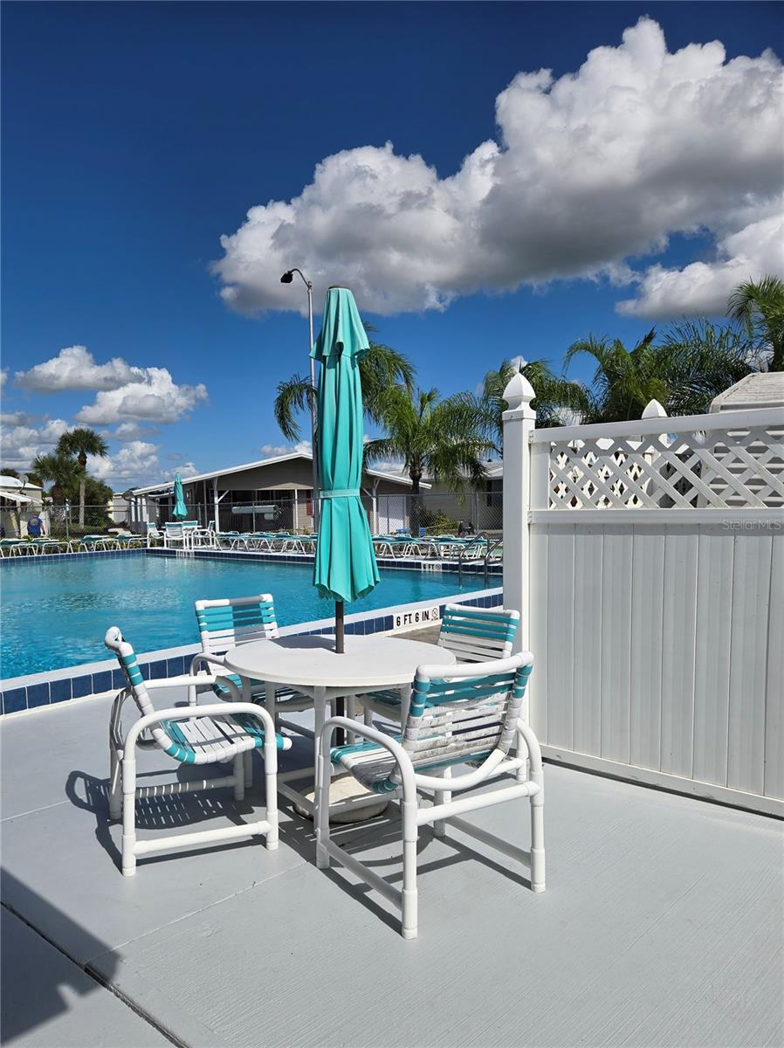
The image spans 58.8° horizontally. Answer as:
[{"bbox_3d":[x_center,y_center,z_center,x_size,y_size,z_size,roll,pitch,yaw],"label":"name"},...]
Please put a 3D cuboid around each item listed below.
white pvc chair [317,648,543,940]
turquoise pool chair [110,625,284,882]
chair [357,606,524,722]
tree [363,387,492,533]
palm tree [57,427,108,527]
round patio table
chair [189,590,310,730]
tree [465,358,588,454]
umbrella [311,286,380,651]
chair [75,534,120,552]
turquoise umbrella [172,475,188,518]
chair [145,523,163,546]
[{"bbox_3d":[0.108,0.870,2.600,0.590,0.870,0.670,-2,2,-33],"label":"white pvc chair"},{"bbox_3d":[-0.882,0.933,3.125,0.680,0.900,0.620,-1,1,-24],"label":"turquoise pool chair"},{"bbox_3d":[0.273,0.909,3.645,0.680,0.900,0.620,-2,1,-40],"label":"chair"},{"bbox_3d":[1.388,-2.443,28.000,4.900,6.100,4.900,-1,1,6],"label":"tree"},{"bbox_3d":[-20.023,-3.022,45.000,3.200,6.600,3.200,-1,2,0],"label":"palm tree"},{"bbox_3d":[-0.240,0.935,3.210,1.060,0.710,1.060,-1,2,0],"label":"round patio table"},{"bbox_3d":[-0.730,0.841,3.850,0.590,0.870,0.670,-2,2,-32],"label":"chair"},{"bbox_3d":[4.911,-2.620,25.000,4.600,6.600,4.600,-1,1,6],"label":"tree"},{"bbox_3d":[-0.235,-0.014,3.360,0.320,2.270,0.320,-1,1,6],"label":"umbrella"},{"bbox_3d":[-9.870,0.658,23.300,1.900,0.480,0.660,0,1,38],"label":"chair"},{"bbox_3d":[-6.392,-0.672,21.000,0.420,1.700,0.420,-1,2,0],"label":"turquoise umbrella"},{"bbox_3d":[-7.185,0.399,21.200,0.650,0.860,0.590,0,2,18],"label":"chair"}]

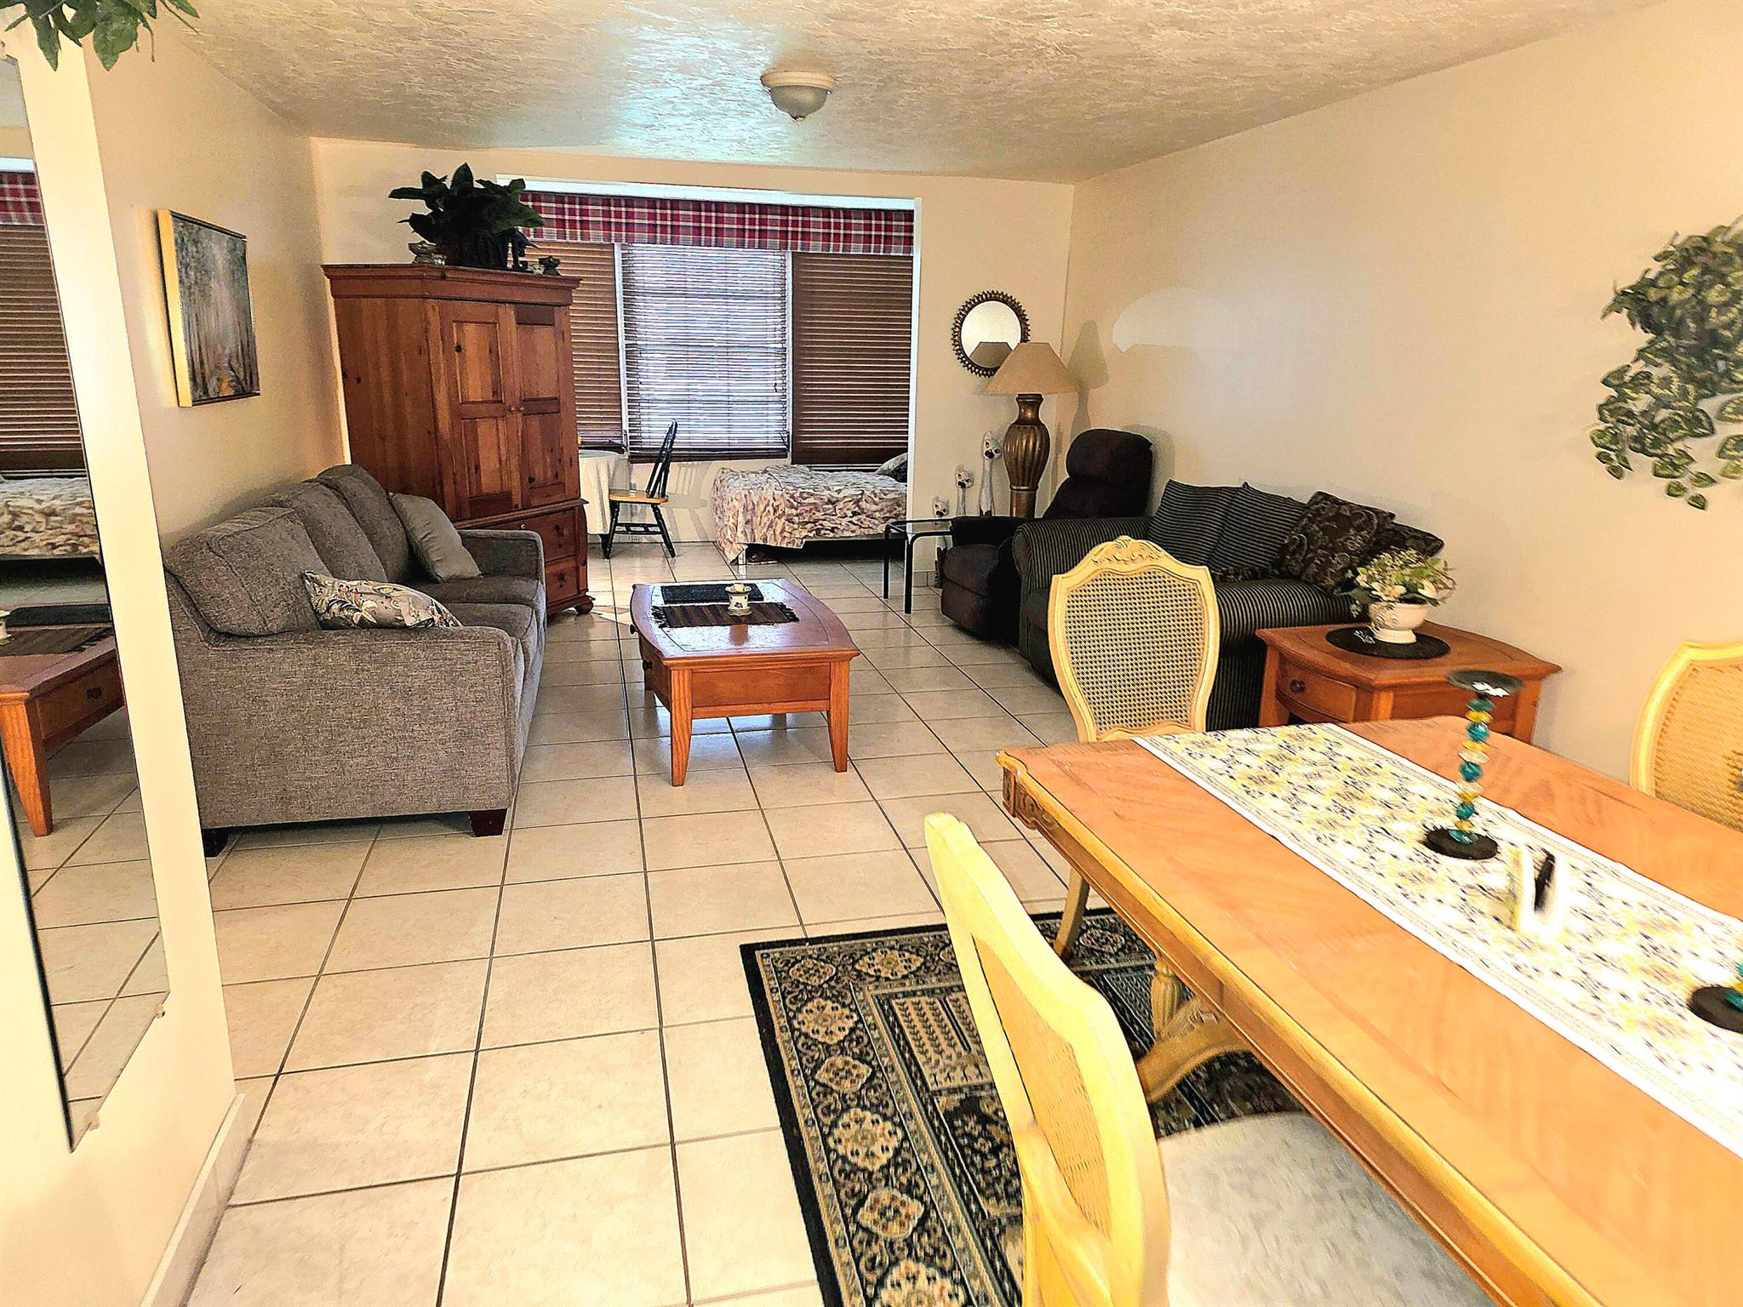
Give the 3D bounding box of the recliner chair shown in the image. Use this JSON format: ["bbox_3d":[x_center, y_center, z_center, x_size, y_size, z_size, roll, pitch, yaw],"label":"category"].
[{"bbox_3d":[0.953,-0.636,6.183,0.927,1.080,0.866,-5,16,-21],"label":"recliner chair"}]

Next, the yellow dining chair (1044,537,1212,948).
[{"bbox_3d":[0.659,0.306,2.659,0.480,1.076,0.560,-3,15,-15],"label":"yellow dining chair"}]

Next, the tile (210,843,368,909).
[{"bbox_3d":[-1.683,0.647,3.355,0.396,0.010,0.396,-3,16,-13],"label":"tile"}]

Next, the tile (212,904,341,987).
[{"bbox_3d":[-1.600,0.756,2.992,0.398,0.010,0.398,-3,16,-13],"label":"tile"}]

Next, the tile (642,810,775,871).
[{"bbox_3d":[-0.518,0.594,3.645,0.398,0.010,0.398,-3,16,-13],"label":"tile"}]

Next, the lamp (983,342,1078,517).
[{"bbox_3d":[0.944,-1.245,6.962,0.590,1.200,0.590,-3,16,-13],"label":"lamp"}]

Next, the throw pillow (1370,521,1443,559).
[{"bbox_3d":[1.810,-0.306,4.182,0.150,0.410,0.430,30,6,-19],"label":"throw pillow"}]

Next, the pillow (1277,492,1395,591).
[{"bbox_3d":[1.795,-0.398,4.380,0.140,0.380,0.440,26,7,-19],"label":"pillow"}]

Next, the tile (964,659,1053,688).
[{"bbox_3d":[0.661,0.107,5.567,0.398,0.010,0.398,-3,16,-13],"label":"tile"}]

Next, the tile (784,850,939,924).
[{"bbox_3d":[-0.034,0.678,3.345,0.396,0.010,0.396,-3,16,-13],"label":"tile"}]

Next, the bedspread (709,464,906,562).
[{"bbox_3d":[-0.348,-1.070,8.646,1.762,0.610,0.950,-3,16,-13],"label":"bedspread"}]

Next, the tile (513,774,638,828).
[{"bbox_3d":[-1.002,0.509,3.950,0.402,0.012,0.406,-3,15,-13],"label":"tile"}]

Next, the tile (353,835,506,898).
[{"bbox_3d":[-1.294,0.629,3.446,0.396,0.010,0.396,-3,16,-13],"label":"tile"}]

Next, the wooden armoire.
[{"bbox_3d":[-2.071,-1.028,6.052,0.617,1.826,1.163,7,16,22],"label":"wooden armoire"}]

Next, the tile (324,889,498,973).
[{"bbox_3d":[-1.208,0.736,3.083,0.398,0.010,0.398,-3,16,-13],"label":"tile"}]

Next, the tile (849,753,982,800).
[{"bbox_3d":[0.172,0.452,4.207,0.398,0.010,0.398,-3,16,-13],"label":"tile"}]

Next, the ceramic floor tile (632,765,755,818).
[{"bbox_3d":[-0.614,0.494,4.073,0.398,0.010,0.398,-3,16,-13],"label":"ceramic floor tile"}]

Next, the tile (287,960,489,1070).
[{"bbox_3d":[-1.125,0.850,2.735,0.398,0.010,0.398,-3,16,-13],"label":"tile"}]

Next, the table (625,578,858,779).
[{"bbox_3d":[-0.555,0.072,4.707,0.770,0.475,1.280,-3,16,-16],"label":"table"}]

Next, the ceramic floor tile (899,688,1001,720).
[{"bbox_3d":[0.372,0.228,5.028,0.396,0.010,0.396,-3,16,-13],"label":"ceramic floor tile"}]

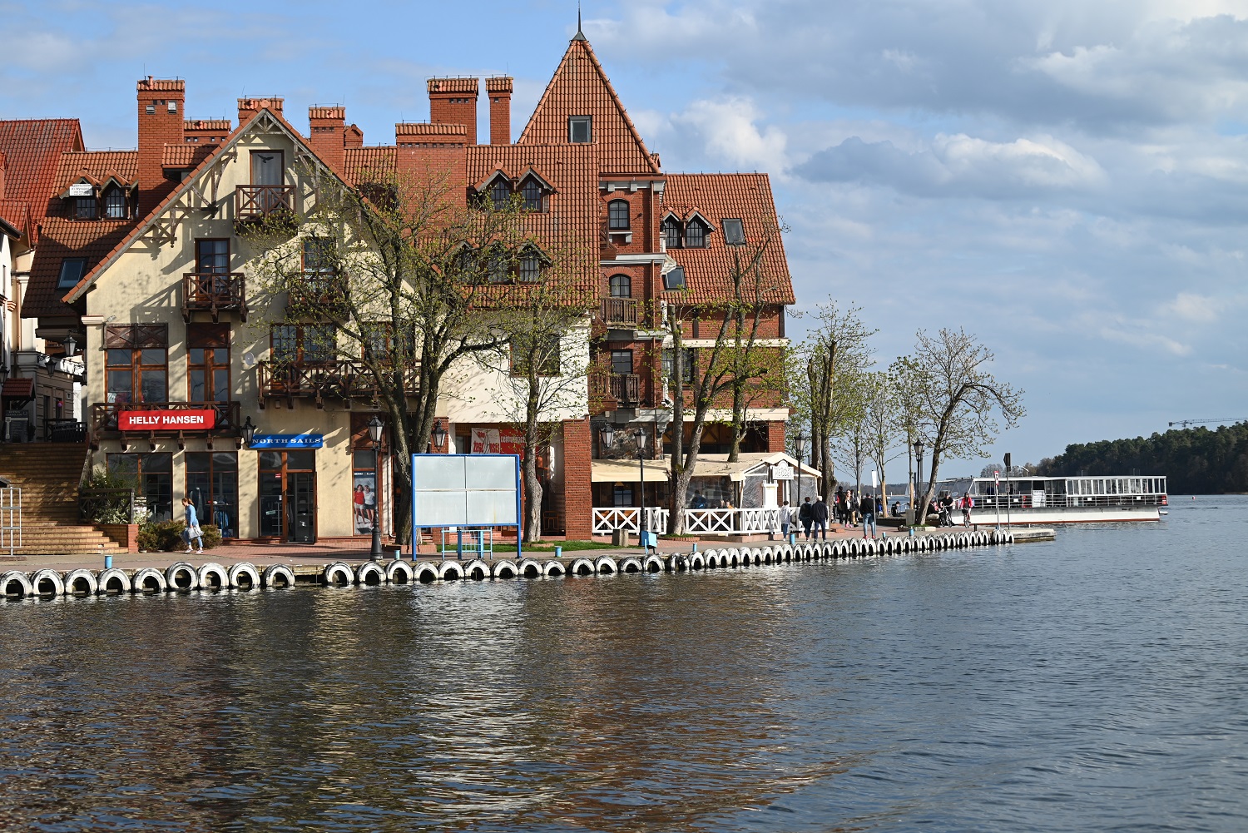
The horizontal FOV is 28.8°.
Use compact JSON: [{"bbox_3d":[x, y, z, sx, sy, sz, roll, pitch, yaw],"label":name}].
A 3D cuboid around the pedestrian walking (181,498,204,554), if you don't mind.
[{"bbox_3d":[-12.722,3.218,71.528,0.650,1.637,0.500,0,-2,-12],"label":"pedestrian walking"}]

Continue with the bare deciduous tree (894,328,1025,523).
[{"bbox_3d":[14.747,0.467,107.147,5.500,8.743,5.000,-1,-2,-6],"label":"bare deciduous tree"}]

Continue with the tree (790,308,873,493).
[{"bbox_3d":[8.257,-0.027,97.151,3.300,8.983,3.100,-1,-2,-6],"label":"tree"}]

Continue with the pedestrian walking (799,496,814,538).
[{"bbox_3d":[6.730,3.764,89.527,0.540,1.606,0.450,-1,-2,19],"label":"pedestrian walking"}]

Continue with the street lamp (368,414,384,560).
[{"bbox_3d":[-6.911,1.980,67.568,0.440,4.043,0.440,-1,-2,-6],"label":"street lamp"}]

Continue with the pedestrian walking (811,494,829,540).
[{"bbox_3d":[7.233,3.758,89.528,0.620,1.689,0.450,-1,-2,19],"label":"pedestrian walking"}]

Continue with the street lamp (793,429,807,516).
[{"bbox_3d":[6.643,2.541,92.067,0.440,3.975,0.440,-1,-2,-6],"label":"street lamp"}]

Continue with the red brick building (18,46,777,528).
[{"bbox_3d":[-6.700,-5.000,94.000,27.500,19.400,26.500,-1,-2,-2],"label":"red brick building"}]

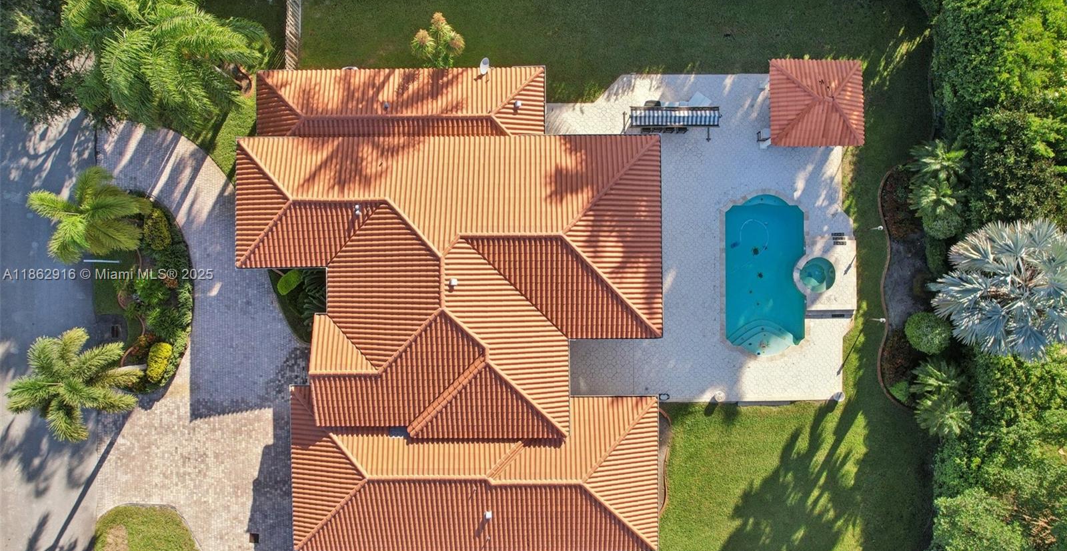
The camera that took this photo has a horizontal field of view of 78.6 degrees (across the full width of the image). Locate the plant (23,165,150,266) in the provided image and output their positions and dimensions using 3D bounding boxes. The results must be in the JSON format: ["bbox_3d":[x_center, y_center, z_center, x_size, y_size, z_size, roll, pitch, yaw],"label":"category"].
[{"bbox_3d":[-20.200,-2.750,32.400,5.500,7.300,4.700,0,90,0],"label":"plant"}]

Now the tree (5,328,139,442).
[{"bbox_3d":[-20.900,5.000,32.300,5.800,7.500,5.300,0,90,0],"label":"tree"}]

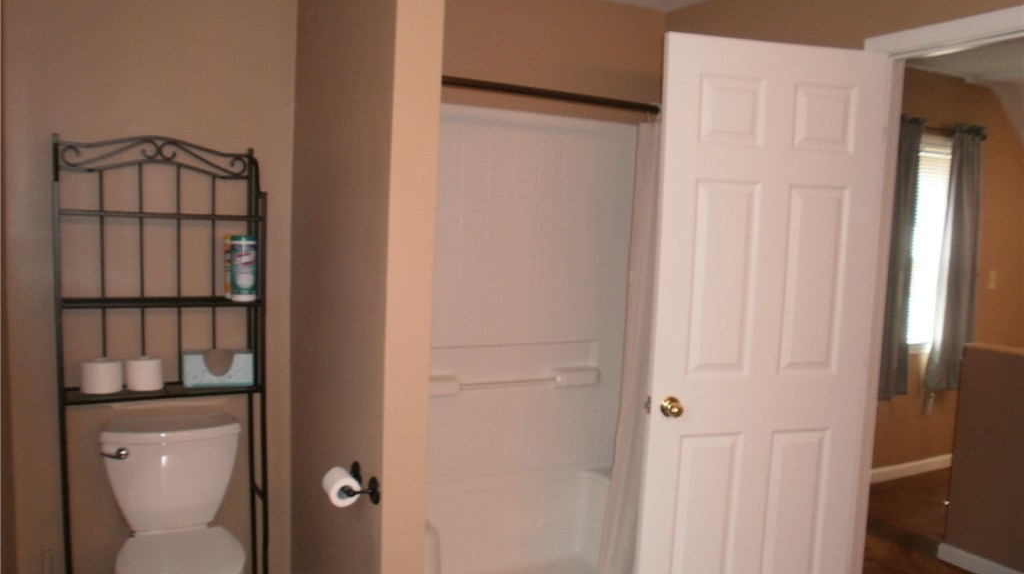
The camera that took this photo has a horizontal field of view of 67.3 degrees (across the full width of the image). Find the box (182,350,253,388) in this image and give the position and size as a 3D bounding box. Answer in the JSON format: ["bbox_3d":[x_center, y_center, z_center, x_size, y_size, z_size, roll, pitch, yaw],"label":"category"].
[{"bbox_3d":[-0.984,0.270,2.589,0.215,0.108,0.115,0,6,-22],"label":"box"}]

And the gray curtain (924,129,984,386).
[{"bbox_3d":[2.592,-0.156,4.487,0.400,1.530,0.090,-1,7,-28],"label":"gray curtain"}]

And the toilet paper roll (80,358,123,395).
[{"bbox_3d":[-1.298,0.278,2.433,0.112,0.100,0.112,-1,7,-28],"label":"toilet paper roll"}]

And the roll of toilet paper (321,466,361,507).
[{"bbox_3d":[-0.456,0.535,2.053,0.080,0.080,0.100,-1,7,-28],"label":"roll of toilet paper"}]

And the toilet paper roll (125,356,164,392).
[{"bbox_3d":[-1.188,0.277,2.489,0.107,0.100,0.107,-1,7,-28],"label":"toilet paper roll"}]

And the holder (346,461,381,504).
[{"bbox_3d":[-0.432,0.530,2.065,0.080,0.070,0.230,-1,7,-28],"label":"holder"}]

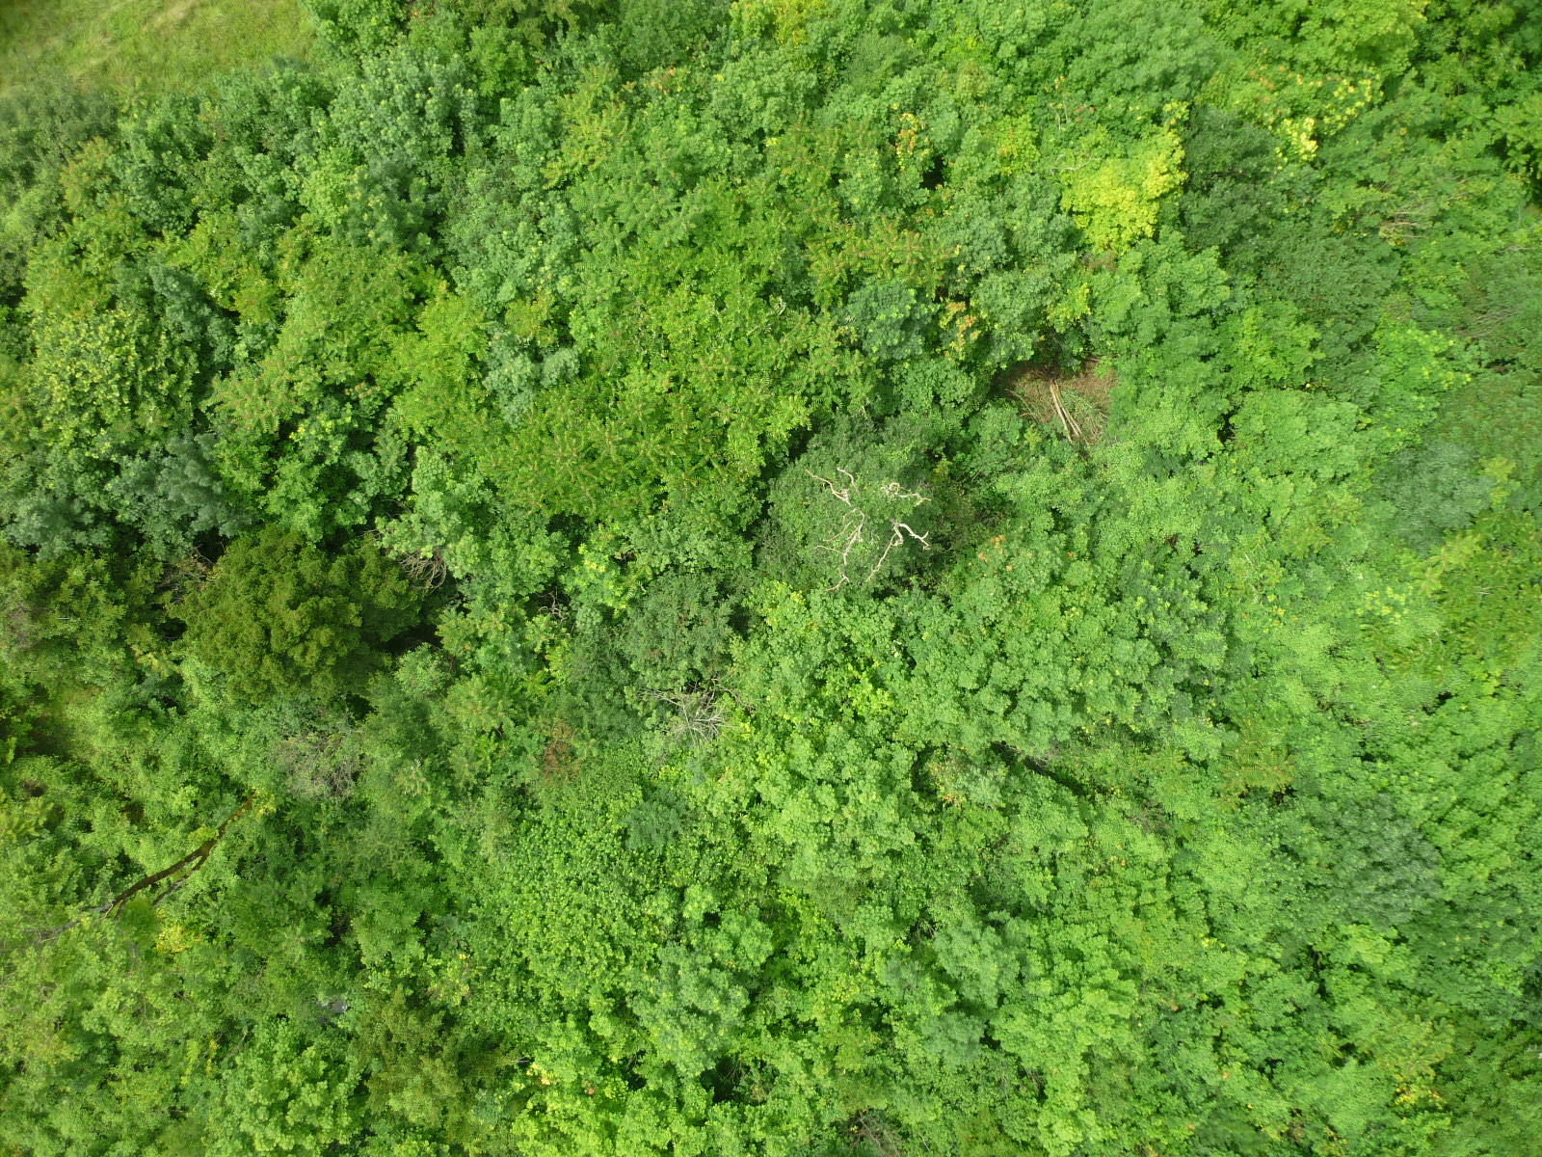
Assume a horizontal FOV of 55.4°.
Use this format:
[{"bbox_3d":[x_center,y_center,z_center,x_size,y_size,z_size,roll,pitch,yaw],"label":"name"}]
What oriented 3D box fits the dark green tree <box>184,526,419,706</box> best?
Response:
[{"bbox_3d":[-11.900,0.950,38.500,5.800,7.500,4.700,0,88,0],"label":"dark green tree"}]

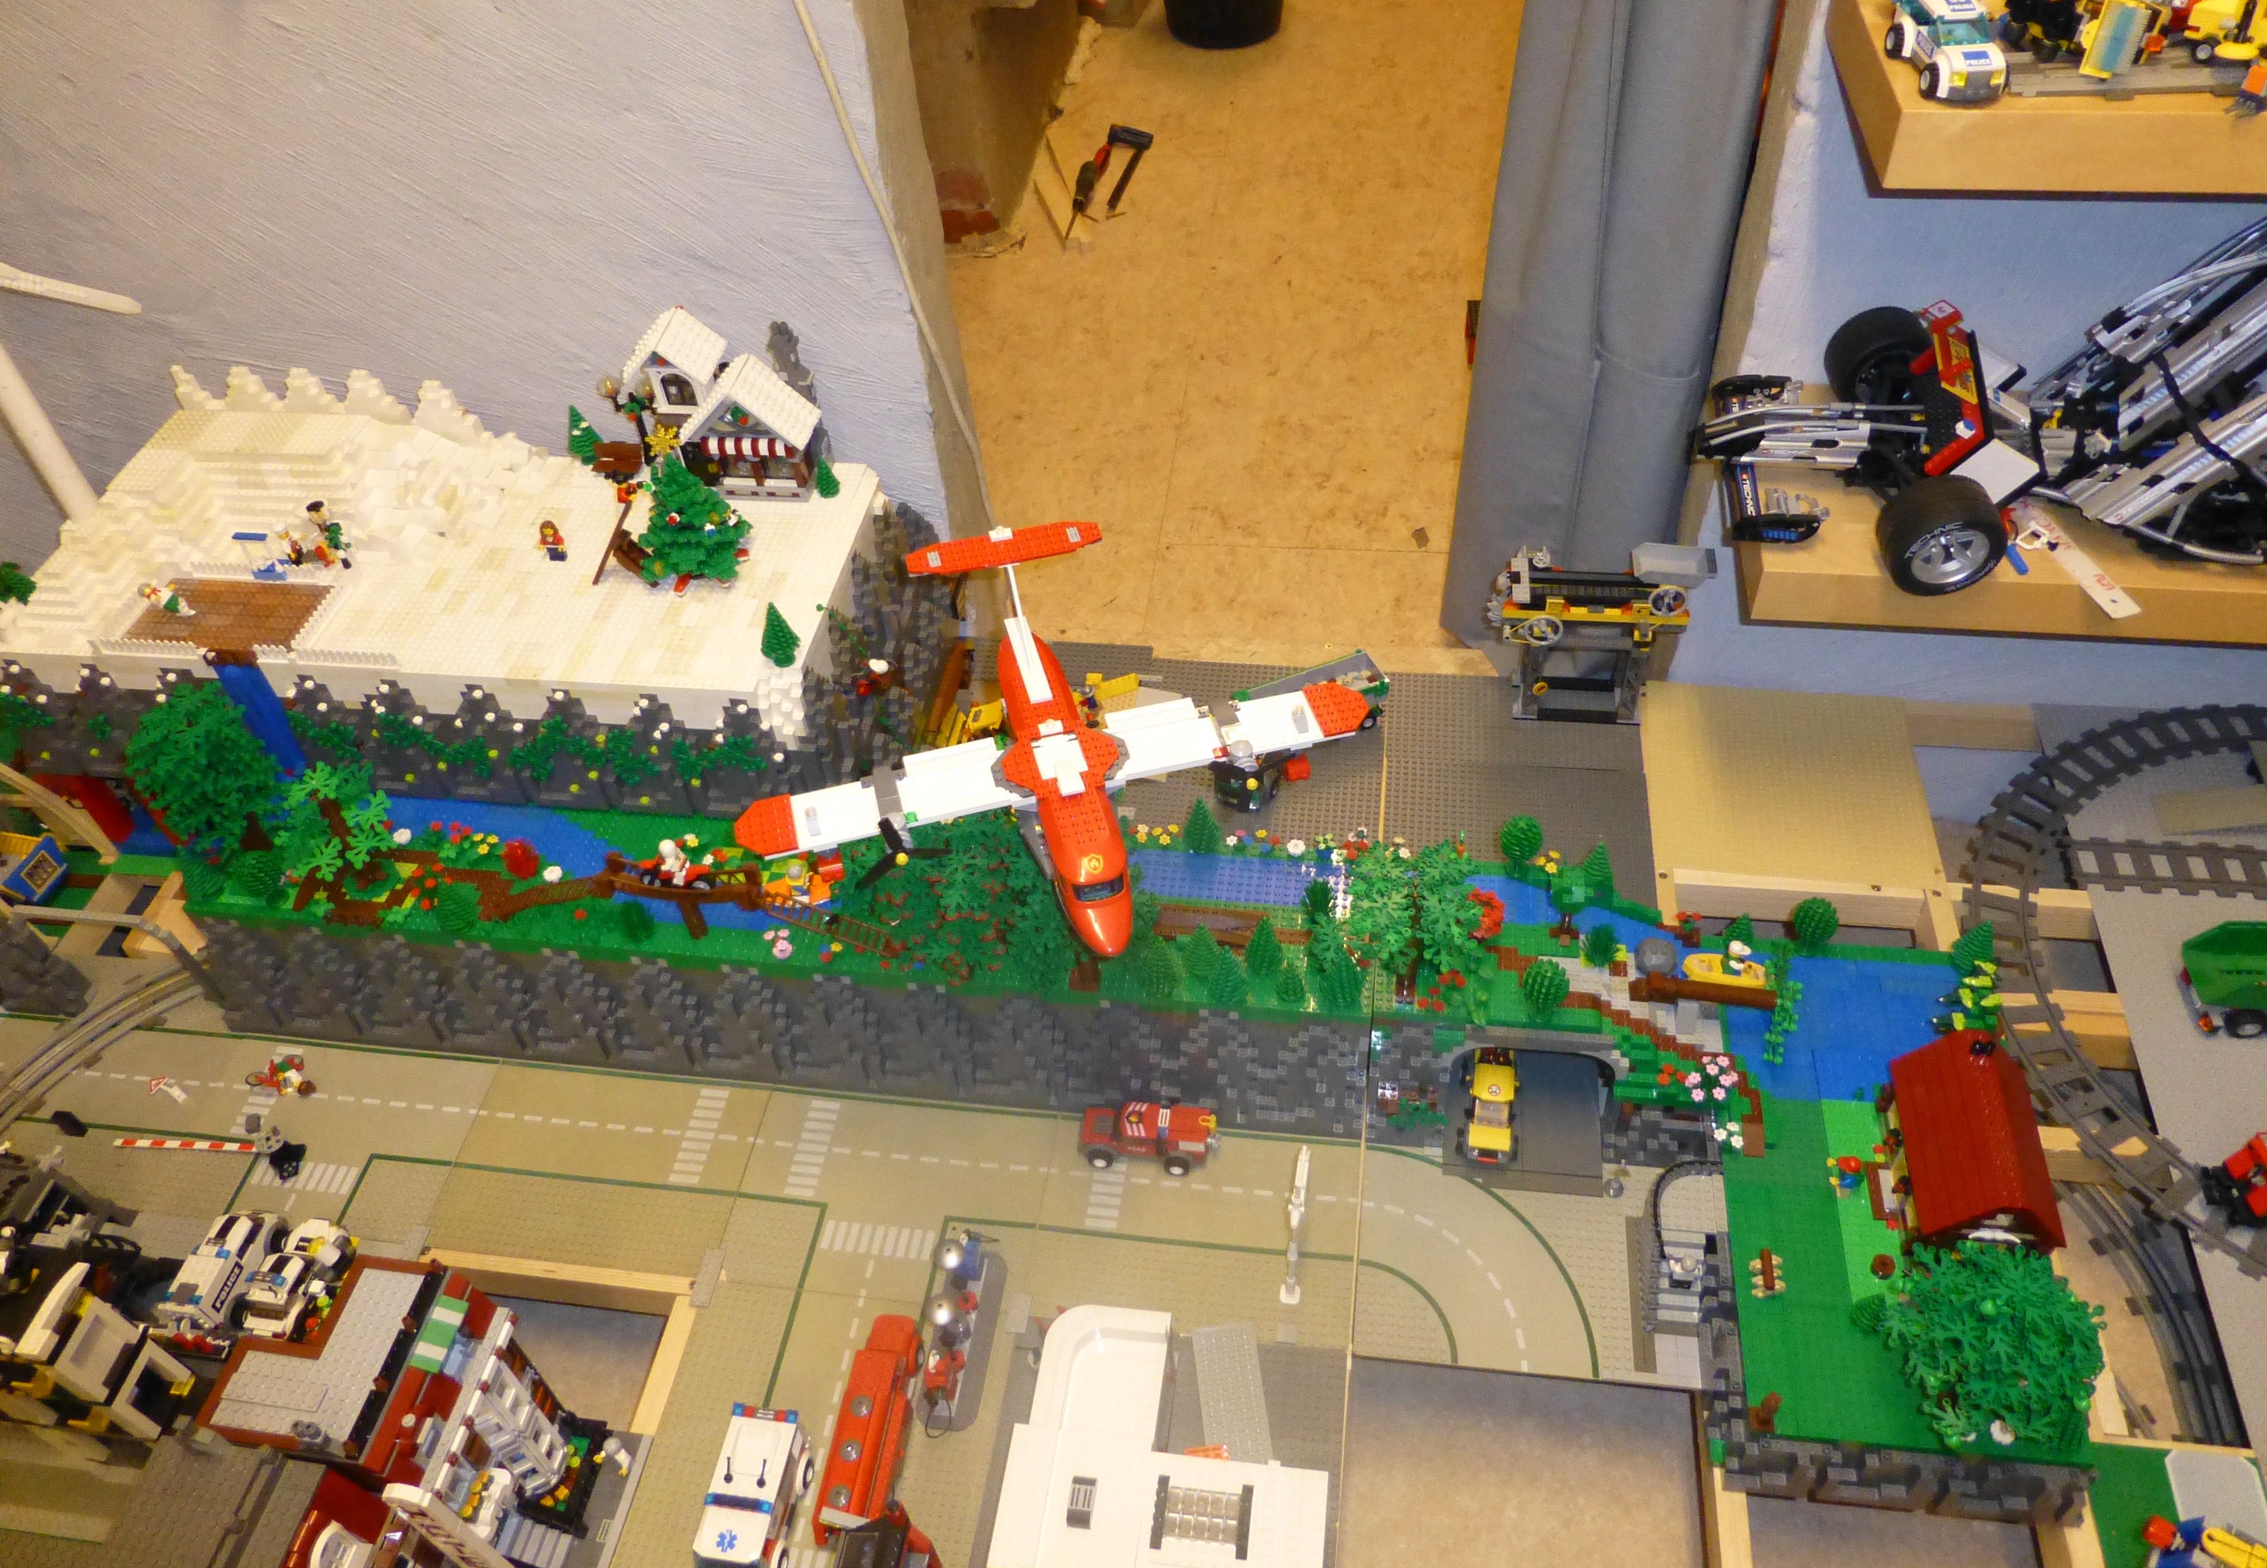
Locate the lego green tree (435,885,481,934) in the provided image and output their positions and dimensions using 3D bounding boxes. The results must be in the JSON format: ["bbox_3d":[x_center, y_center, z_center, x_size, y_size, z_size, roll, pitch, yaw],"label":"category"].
[{"bbox_3d":[-0.560,0.103,1.308,0.034,0.045,0.034,4,48,8],"label":"lego green tree"}]

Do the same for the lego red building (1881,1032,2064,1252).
[{"bbox_3d":[0.622,0.276,1.168,0.097,0.101,0.145,4,47,7],"label":"lego red building"}]

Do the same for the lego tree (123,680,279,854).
[{"bbox_3d":[-0.781,-0.002,1.334,0.125,0.175,0.125,4,47,7],"label":"lego tree"}]

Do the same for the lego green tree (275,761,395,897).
[{"bbox_3d":[-0.674,0.044,1.322,0.080,0.116,0.080,4,48,8],"label":"lego green tree"}]

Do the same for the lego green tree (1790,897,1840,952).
[{"bbox_3d":[0.573,0.119,1.322,0.035,0.060,0.035,4,48,8],"label":"lego green tree"}]

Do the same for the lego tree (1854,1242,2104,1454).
[{"bbox_3d":[0.560,0.377,1.037,0.126,0.132,0.126,4,48,8],"label":"lego tree"}]

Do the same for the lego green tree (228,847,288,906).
[{"bbox_3d":[-0.744,0.081,1.341,0.037,0.049,0.037,4,47,7],"label":"lego green tree"}]

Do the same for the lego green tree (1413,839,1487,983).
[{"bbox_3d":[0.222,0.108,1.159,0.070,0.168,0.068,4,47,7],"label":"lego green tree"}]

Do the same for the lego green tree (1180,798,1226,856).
[{"bbox_3d":[0.059,0.033,1.330,0.032,0.062,0.032,4,48,8],"label":"lego green tree"}]

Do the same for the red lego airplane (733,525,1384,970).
[{"bbox_3d":[-0.056,-0.028,1.097,0.447,0.130,0.325,-12,50,-10],"label":"red lego airplane"}]

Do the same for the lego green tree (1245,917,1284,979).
[{"bbox_3d":[0.104,0.127,1.241,0.032,0.063,0.032,4,48,8],"label":"lego green tree"}]

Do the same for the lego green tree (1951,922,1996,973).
[{"bbox_3d":[0.701,0.134,1.300,0.032,0.061,0.032,4,48,8],"label":"lego green tree"}]

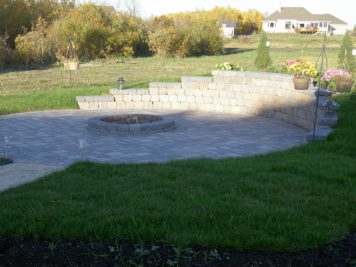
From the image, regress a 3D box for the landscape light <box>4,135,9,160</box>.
[{"bbox_3d":[-2.165,0.181,7.800,0.055,0.285,0.055,0,9,0],"label":"landscape light"}]

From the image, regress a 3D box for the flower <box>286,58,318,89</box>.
[{"bbox_3d":[2.029,-0.962,10.100,0.480,0.500,0.450,0,9,0],"label":"flower"}]

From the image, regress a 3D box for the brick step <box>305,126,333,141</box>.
[{"bbox_3d":[2.013,-0.003,8.750,0.350,0.120,0.500,2,10,14],"label":"brick step"}]

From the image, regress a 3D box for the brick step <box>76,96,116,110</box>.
[{"bbox_3d":[-1.695,-0.628,12.800,0.790,0.225,0.300,0,9,0],"label":"brick step"}]

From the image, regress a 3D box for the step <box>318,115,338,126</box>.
[{"bbox_3d":[2.217,-0.188,9.150,0.310,0.130,0.420,2,10,14],"label":"step"}]

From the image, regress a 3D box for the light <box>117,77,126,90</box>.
[{"bbox_3d":[-1.194,-1.045,13.000,0.160,0.270,0.160,0,9,0],"label":"light"}]

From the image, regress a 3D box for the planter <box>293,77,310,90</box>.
[{"bbox_3d":[2.006,-0.801,10.000,0.265,0.200,0.265,0,9,0],"label":"planter"}]

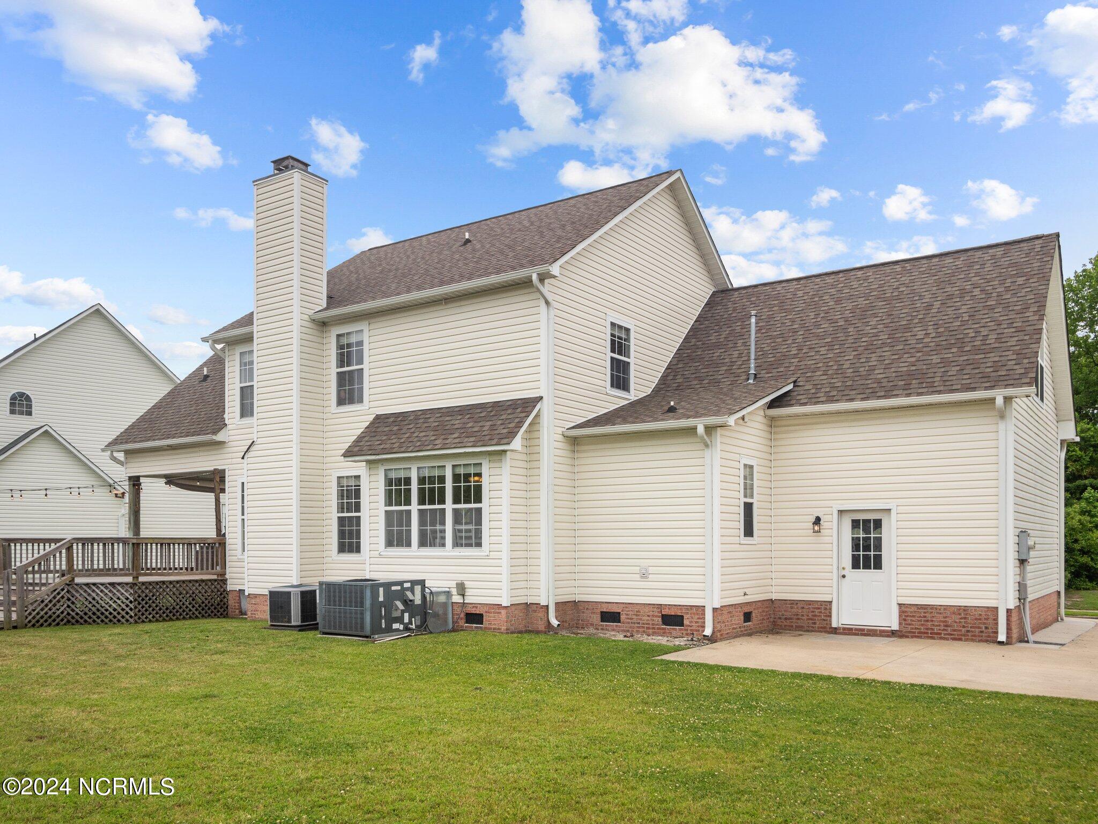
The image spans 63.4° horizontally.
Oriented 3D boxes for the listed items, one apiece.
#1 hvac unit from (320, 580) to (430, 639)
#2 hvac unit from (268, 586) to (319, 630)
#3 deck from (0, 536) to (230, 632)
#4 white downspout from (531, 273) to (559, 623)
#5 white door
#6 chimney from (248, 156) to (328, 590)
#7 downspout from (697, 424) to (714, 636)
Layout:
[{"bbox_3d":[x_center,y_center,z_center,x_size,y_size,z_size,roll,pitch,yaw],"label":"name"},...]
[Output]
[{"bbox_3d":[-2.943,3.252,14.863,1.200,0.882,1.270,-3,-6,34],"label":"hvac unit"},{"bbox_3d":[-4.667,3.540,16.288,0.630,0.675,0.630,-3,-6,34],"label":"hvac unit"},{"bbox_3d":[-9.455,3.567,19.031,3.227,1.710,4.866,-3,-6,34],"label":"deck"},{"bbox_3d":[-0.007,0.663,14.973,0.220,5.990,0.540,-3,-6,34],"label":"white downspout"},{"bbox_3d":[5.522,2.719,15.469,0.887,2.031,0.090,-3,-6,34],"label":"white door"},{"bbox_3d":[-5.372,-0.771,18.281,1.552,8.989,0.808,-3,-6,34],"label":"chimney"},{"bbox_3d":[2.502,1.923,14.268,0.120,3.420,0.360,-3,-6,34],"label":"downspout"}]

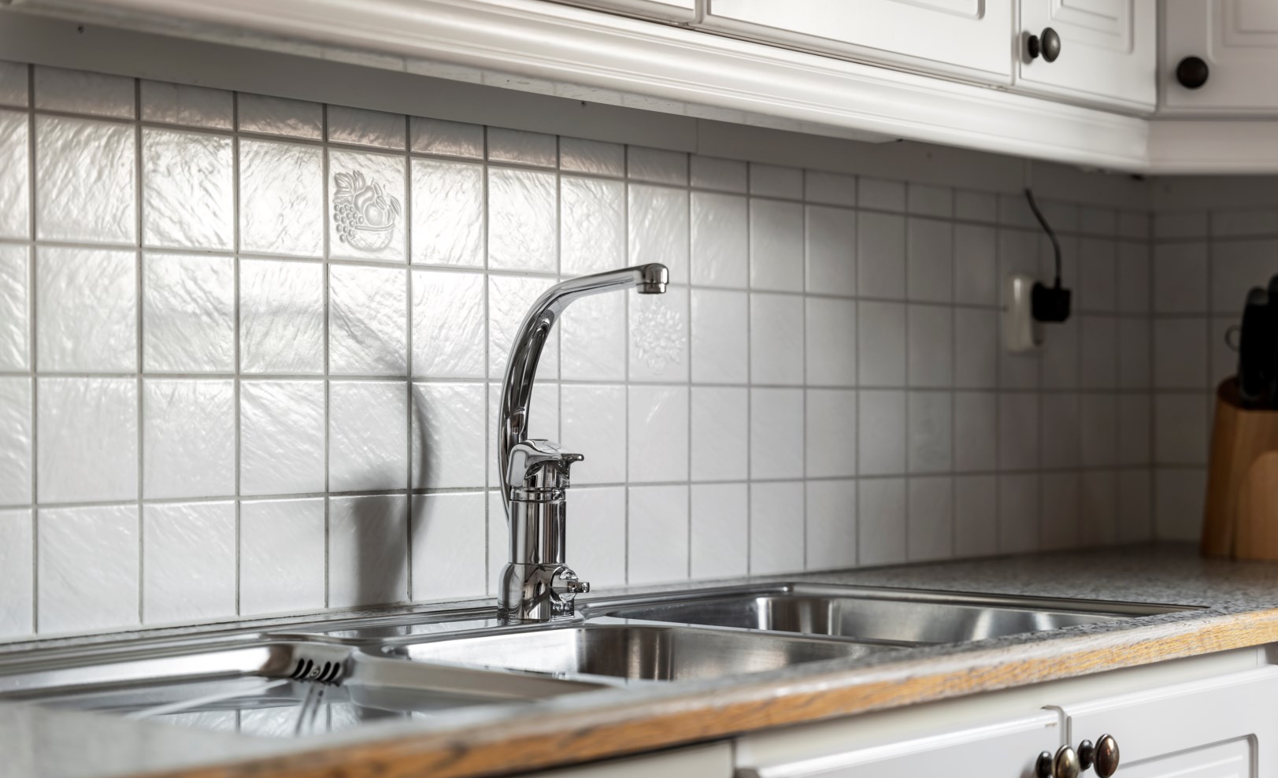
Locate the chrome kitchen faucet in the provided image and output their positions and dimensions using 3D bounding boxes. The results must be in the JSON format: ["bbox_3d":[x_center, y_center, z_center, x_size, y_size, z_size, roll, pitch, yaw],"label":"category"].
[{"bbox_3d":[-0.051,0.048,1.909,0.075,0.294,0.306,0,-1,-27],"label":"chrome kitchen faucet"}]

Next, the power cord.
[{"bbox_3d":[0.502,-0.168,2.838,0.064,0.171,0.042,-1,-1,41],"label":"power cord"}]

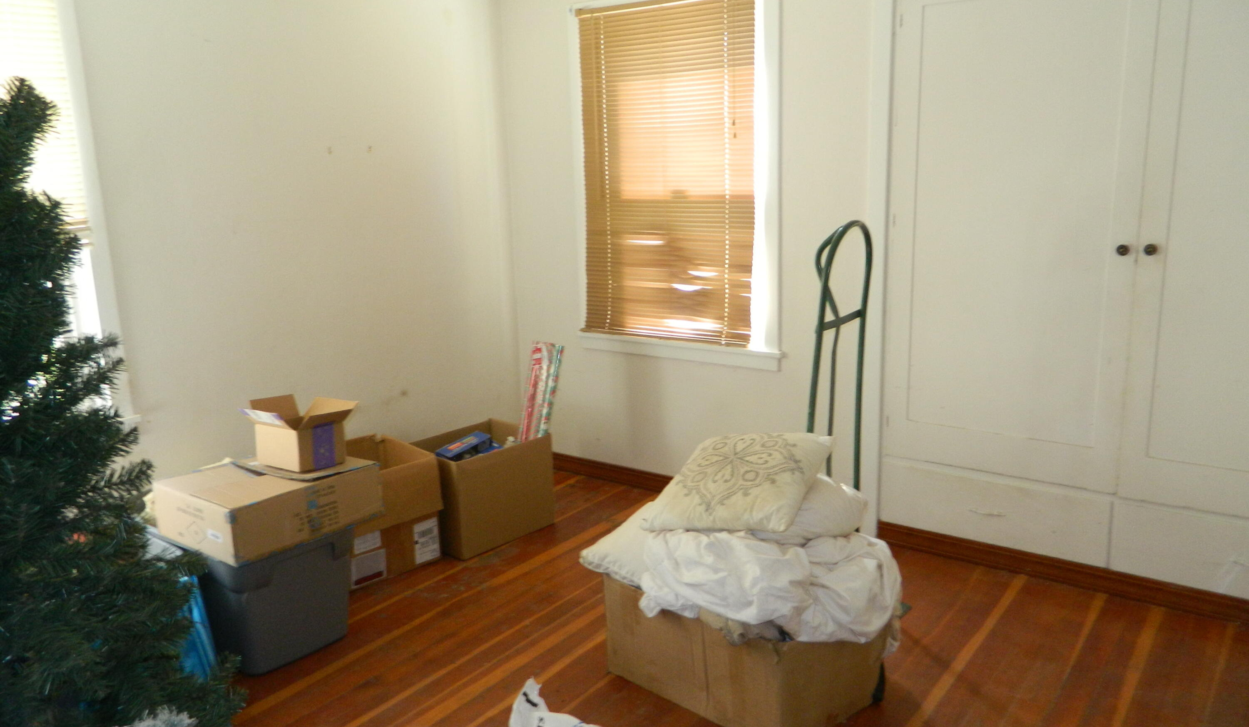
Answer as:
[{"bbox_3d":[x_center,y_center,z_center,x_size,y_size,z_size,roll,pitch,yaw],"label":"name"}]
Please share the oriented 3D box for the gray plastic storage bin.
[{"bbox_3d":[-1.191,0.682,2.877,0.605,0.403,0.403,8,15,37],"label":"gray plastic storage bin"}]

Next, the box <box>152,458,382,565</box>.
[{"bbox_3d":[-1.084,0.414,2.777,0.433,0.164,0.494,8,15,37],"label":"box"}]

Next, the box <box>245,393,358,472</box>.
[{"bbox_3d":[-1.002,0.218,2.812,0.305,0.189,0.268,8,15,37],"label":"box"}]

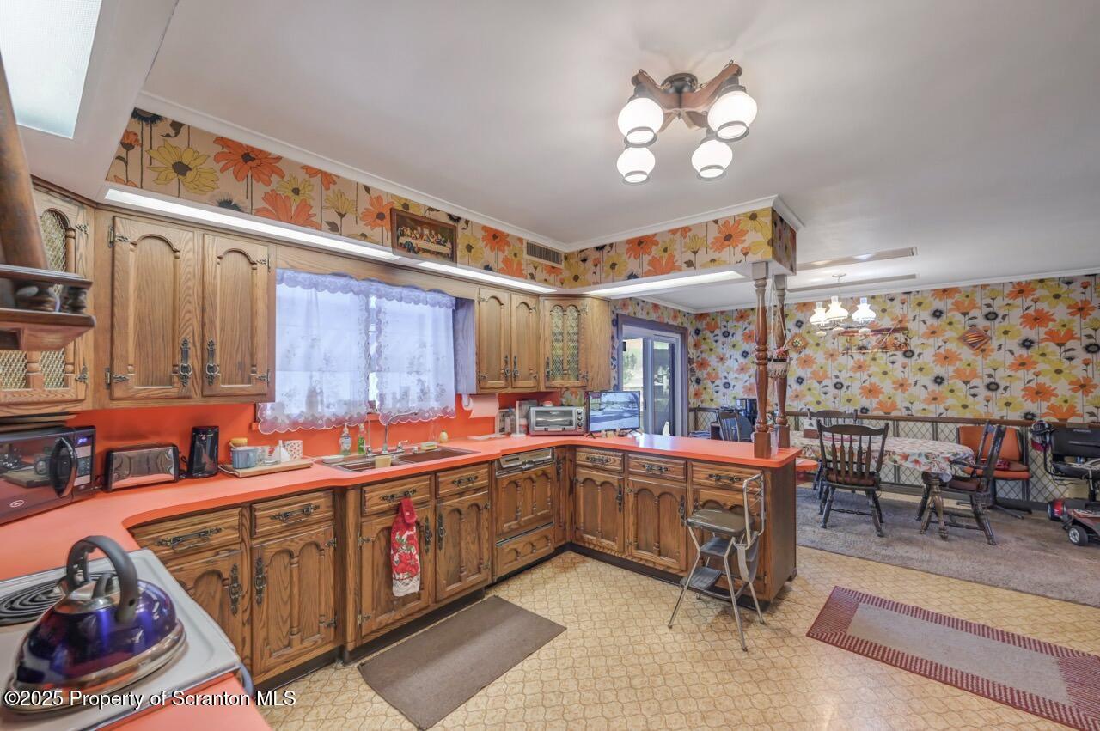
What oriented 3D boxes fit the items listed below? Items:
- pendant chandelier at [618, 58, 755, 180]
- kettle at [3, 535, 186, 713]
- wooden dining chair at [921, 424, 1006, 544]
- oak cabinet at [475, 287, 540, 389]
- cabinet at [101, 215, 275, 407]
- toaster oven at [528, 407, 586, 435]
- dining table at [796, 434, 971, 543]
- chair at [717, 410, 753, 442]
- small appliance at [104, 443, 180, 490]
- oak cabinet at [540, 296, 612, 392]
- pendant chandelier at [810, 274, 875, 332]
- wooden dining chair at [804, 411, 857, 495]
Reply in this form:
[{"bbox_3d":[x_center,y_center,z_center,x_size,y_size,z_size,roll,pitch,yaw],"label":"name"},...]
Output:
[{"bbox_3d":[0.446,-0.828,1.573,0.444,0.313,0.444,0,-1,8],"label":"pendant chandelier"},{"bbox_3d":[-0.726,0.377,0.736,0.222,0.207,0.210,-1,-1,24],"label":"kettle"},{"bbox_3d":[3.642,0.993,4.073,0.566,0.995,0.545,-1,-1,37],"label":"wooden dining chair"},{"bbox_3d":[-0.421,-0.182,3.578,0.343,0.768,0.662,-1,-2,40],"label":"oak cabinet"},{"bbox_3d":[-1.666,-0.213,2.097,0.343,0.778,0.626,-1,-2,40],"label":"cabinet"},{"bbox_3d":[0.044,0.460,3.801,0.439,0.222,0.293,0,-1,-5],"label":"toaster oven"},{"bbox_3d":[2.911,1.124,4.566,1.919,0.763,1.030,-1,-2,40],"label":"dining table"},{"bbox_3d":[2.204,1.020,5.124,0.566,0.995,0.525,-1,-1,26],"label":"chair"},{"bbox_3d":[-1.814,0.443,2.046,0.172,0.170,0.247,-1,-2,40],"label":"small appliance"},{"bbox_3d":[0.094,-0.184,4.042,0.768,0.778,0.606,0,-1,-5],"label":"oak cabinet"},{"bbox_3d":[2.928,-0.613,4.622,0.555,0.566,0.555,-1,-2,40],"label":"pendant chandelier"},{"bbox_3d":[3.261,1.020,5.330,0.505,0.995,0.566,-1,-1,28],"label":"wooden dining chair"}]

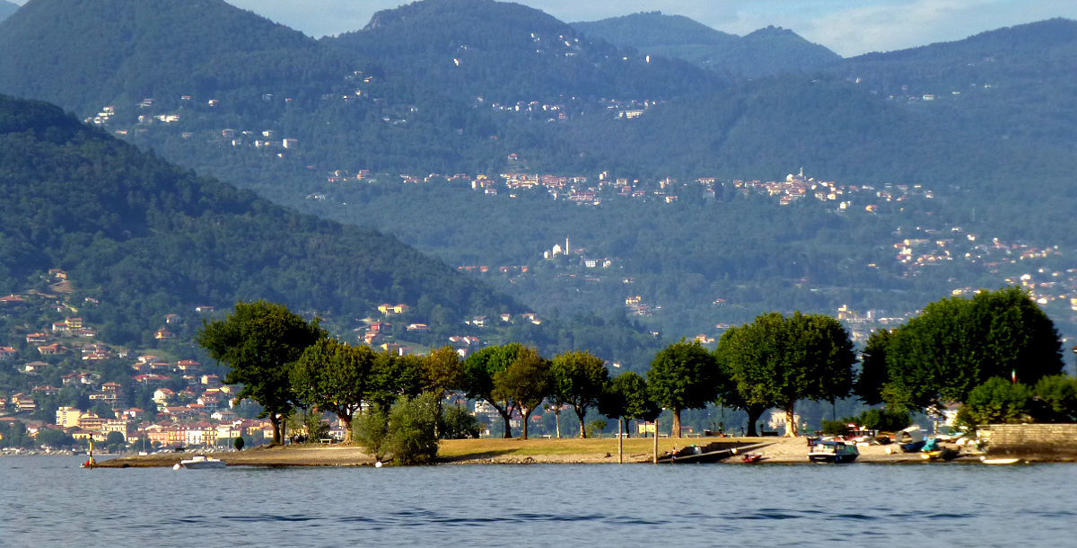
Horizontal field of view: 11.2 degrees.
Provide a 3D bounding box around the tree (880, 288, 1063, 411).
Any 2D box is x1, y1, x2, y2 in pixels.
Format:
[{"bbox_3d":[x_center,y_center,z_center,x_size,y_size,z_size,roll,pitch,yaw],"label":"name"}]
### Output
[{"bbox_3d":[50.770,9.970,640.000,21.080,16.680,17.920,0,-2,0],"label":"tree"}]

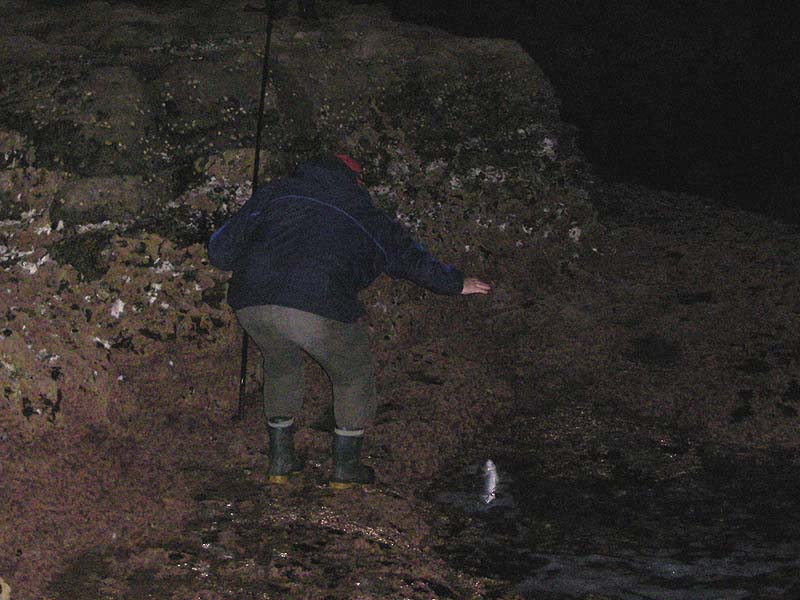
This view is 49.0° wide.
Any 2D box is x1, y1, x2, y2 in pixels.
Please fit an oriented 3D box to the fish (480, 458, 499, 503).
[{"bbox_3d":[0.448,0.909,4.400,0.065,0.230,0.042,-4,11,-20],"label":"fish"}]

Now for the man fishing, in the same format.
[{"bbox_3d":[-0.270,0.080,4.279,1.038,1.552,1.048,7,12,33],"label":"man fishing"}]

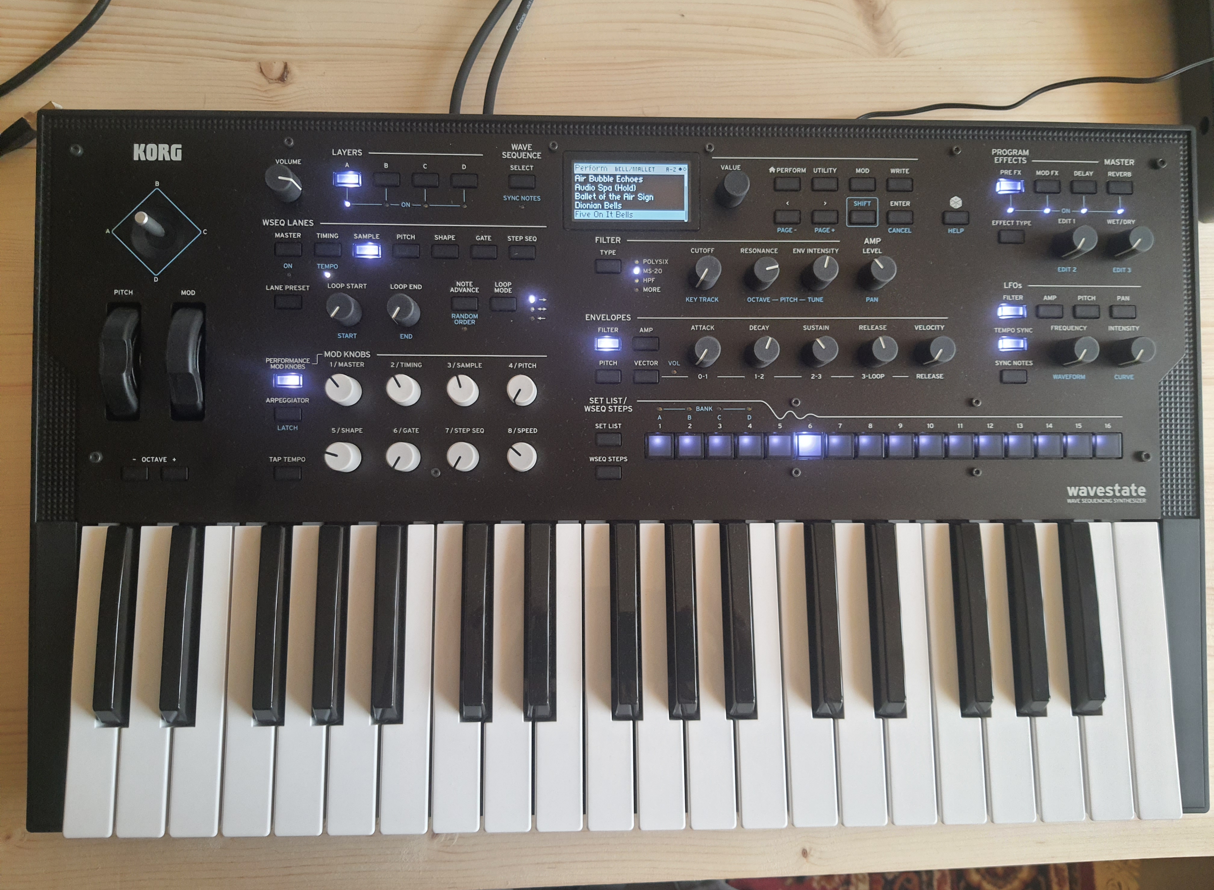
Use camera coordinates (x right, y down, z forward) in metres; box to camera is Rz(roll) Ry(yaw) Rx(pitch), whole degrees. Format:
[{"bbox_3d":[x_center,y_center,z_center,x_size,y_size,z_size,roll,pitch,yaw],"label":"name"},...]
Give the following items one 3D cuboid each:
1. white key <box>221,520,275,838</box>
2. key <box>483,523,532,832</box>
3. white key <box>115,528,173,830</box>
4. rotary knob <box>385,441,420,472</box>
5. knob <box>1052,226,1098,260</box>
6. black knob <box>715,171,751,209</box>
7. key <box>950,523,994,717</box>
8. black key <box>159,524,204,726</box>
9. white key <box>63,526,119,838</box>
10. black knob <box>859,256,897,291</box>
[{"bbox_3d":[-0.163,0.109,0.429,0.022,0.017,0.141,0,82,-2],"label":"white key"},{"bbox_3d":[-0.046,0.109,0.434,0.022,0.015,0.141,0,82,-2],"label":"key"},{"bbox_3d":[-0.210,0.109,0.427,0.022,0.017,0.140,0,82,-2],"label":"white key"},{"bbox_3d":[-0.094,0.006,0.421,0.014,0.015,0.014,0,87,-2],"label":"rotary knob"},{"bbox_3d":[0.226,-0.097,0.439,0.014,0.015,0.014,0,88,-2],"label":"knob"},{"bbox_3d":[0.060,-0.122,0.436,0.013,0.017,0.013,0,88,-2],"label":"black knob"},{"bbox_3d":[0.175,0.083,0.435,0.013,0.012,0.091,0,82,-2],"label":"key"},{"bbox_3d":[-0.197,0.083,0.420,0.012,0.013,0.090,0,82,-2],"label":"black key"},{"bbox_3d":[-0.234,0.109,0.426,0.022,0.017,0.141,0,82,-2],"label":"white key"},{"bbox_3d":[0.130,-0.083,0.438,0.014,0.016,0.014,0,88,-2],"label":"black knob"}]

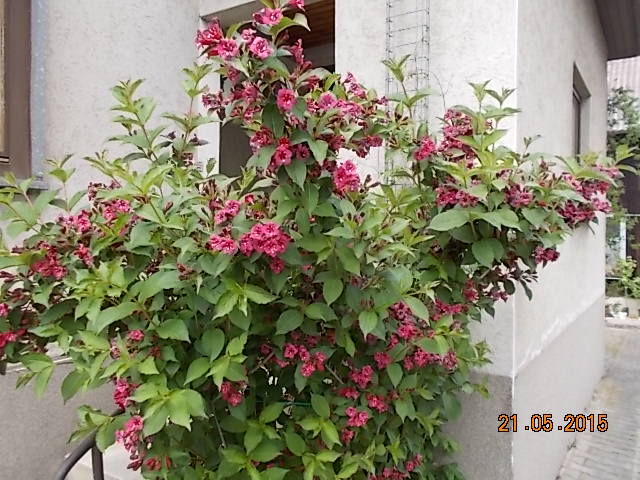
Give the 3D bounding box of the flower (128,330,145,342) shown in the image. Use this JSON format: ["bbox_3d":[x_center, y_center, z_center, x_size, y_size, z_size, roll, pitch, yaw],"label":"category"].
[{"bbox_3d":[-0.463,0.244,1.400,0.038,0.029,0.033,0,0,-19],"label":"flower"}]

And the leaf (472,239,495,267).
[{"bbox_3d":[0.442,0.034,1.500,0.057,0.072,0.035,0,0,12],"label":"leaf"}]

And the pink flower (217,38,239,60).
[{"bbox_3d":[-0.220,-0.453,1.320,0.052,0.052,0.045,0,1,-19],"label":"pink flower"}]

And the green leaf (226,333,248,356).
[{"bbox_3d":[-0.205,0.260,1.380,0.052,0.057,0.035,0,0,-4],"label":"green leaf"}]

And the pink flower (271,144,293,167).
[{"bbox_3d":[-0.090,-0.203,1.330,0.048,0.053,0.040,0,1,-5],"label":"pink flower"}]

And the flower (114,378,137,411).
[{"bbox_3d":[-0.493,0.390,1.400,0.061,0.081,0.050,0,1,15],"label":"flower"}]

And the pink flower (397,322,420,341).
[{"bbox_3d":[0.251,0.260,1.570,0.060,0.047,0.050,0,1,9],"label":"pink flower"}]

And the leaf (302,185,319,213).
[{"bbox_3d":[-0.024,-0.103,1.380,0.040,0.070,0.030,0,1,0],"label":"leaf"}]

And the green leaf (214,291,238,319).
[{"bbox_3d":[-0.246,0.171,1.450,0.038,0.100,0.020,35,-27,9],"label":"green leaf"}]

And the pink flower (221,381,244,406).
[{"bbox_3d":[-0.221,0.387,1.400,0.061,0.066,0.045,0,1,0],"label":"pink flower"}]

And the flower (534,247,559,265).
[{"bbox_3d":[0.614,0.042,1.500,0.068,0.049,0.045,0,1,-20],"label":"flower"}]

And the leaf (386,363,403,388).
[{"bbox_3d":[0.195,0.354,1.450,0.040,0.065,0.025,0,0,-1],"label":"leaf"}]

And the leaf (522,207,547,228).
[{"bbox_3d":[0.549,-0.058,1.420,0.058,0.053,0.045,0,0,11],"label":"leaf"}]

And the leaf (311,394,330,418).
[{"bbox_3d":[-0.007,0.471,1.570,0.042,0.077,0.020,-22,-33,-15],"label":"leaf"}]

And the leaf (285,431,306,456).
[{"bbox_3d":[-0.064,0.533,1.450,0.043,0.085,0.016,-39,-21,-22],"label":"leaf"}]

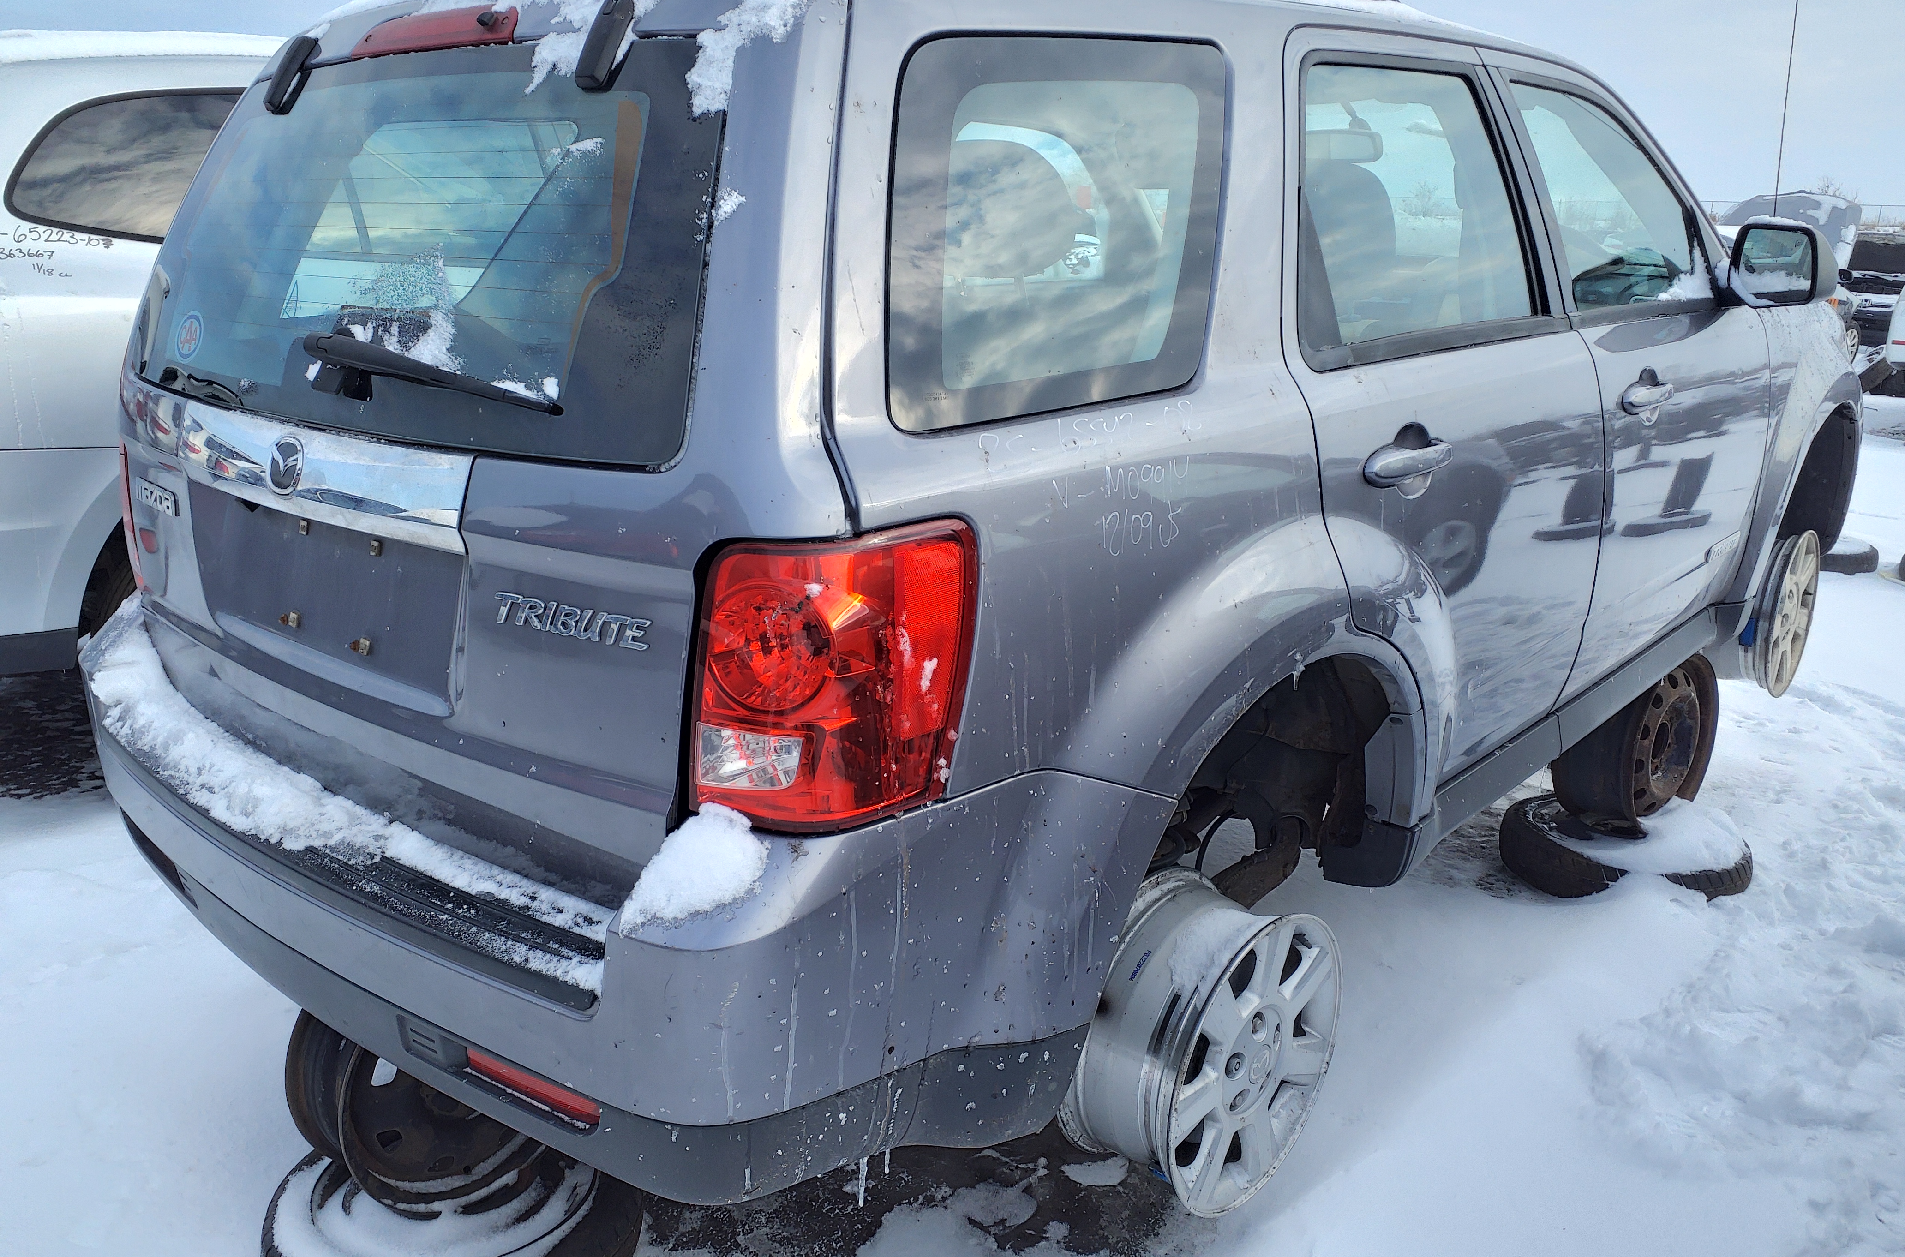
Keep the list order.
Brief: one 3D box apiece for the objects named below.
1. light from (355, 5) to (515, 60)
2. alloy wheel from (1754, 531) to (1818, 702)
[{"bbox_3d":[-0.637,-0.726,1.756,0.380,0.045,0.050,13,10,40],"label":"light"},{"bbox_3d":[2.158,-0.055,3.857,0.200,0.443,0.443,14,21,41],"label":"alloy wheel"}]

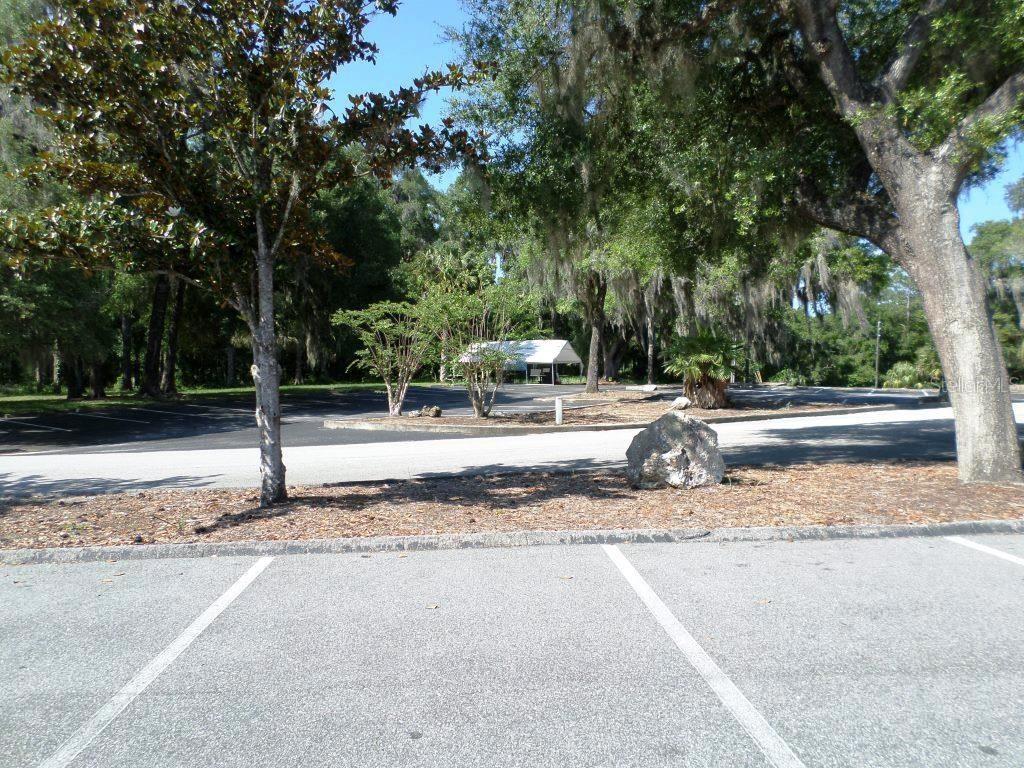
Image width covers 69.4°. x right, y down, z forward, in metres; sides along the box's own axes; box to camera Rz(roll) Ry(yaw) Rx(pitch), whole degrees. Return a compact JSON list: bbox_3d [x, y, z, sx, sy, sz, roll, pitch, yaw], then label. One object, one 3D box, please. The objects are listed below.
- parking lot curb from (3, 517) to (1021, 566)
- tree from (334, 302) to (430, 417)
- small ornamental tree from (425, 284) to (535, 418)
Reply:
[{"bbox_3d":[0.213,1.294,6.136,8.420,0.130,0.180,-1,1,-5],"label":"parking lot curb"},{"bbox_3d":[-3.920,-0.739,22.300,2.860,3.440,2.800,-1,1,0],"label":"tree"},{"bbox_3d":[-0.945,-0.945,21.500,3.200,3.900,3.100,-1,1,0],"label":"small ornamental tree"}]

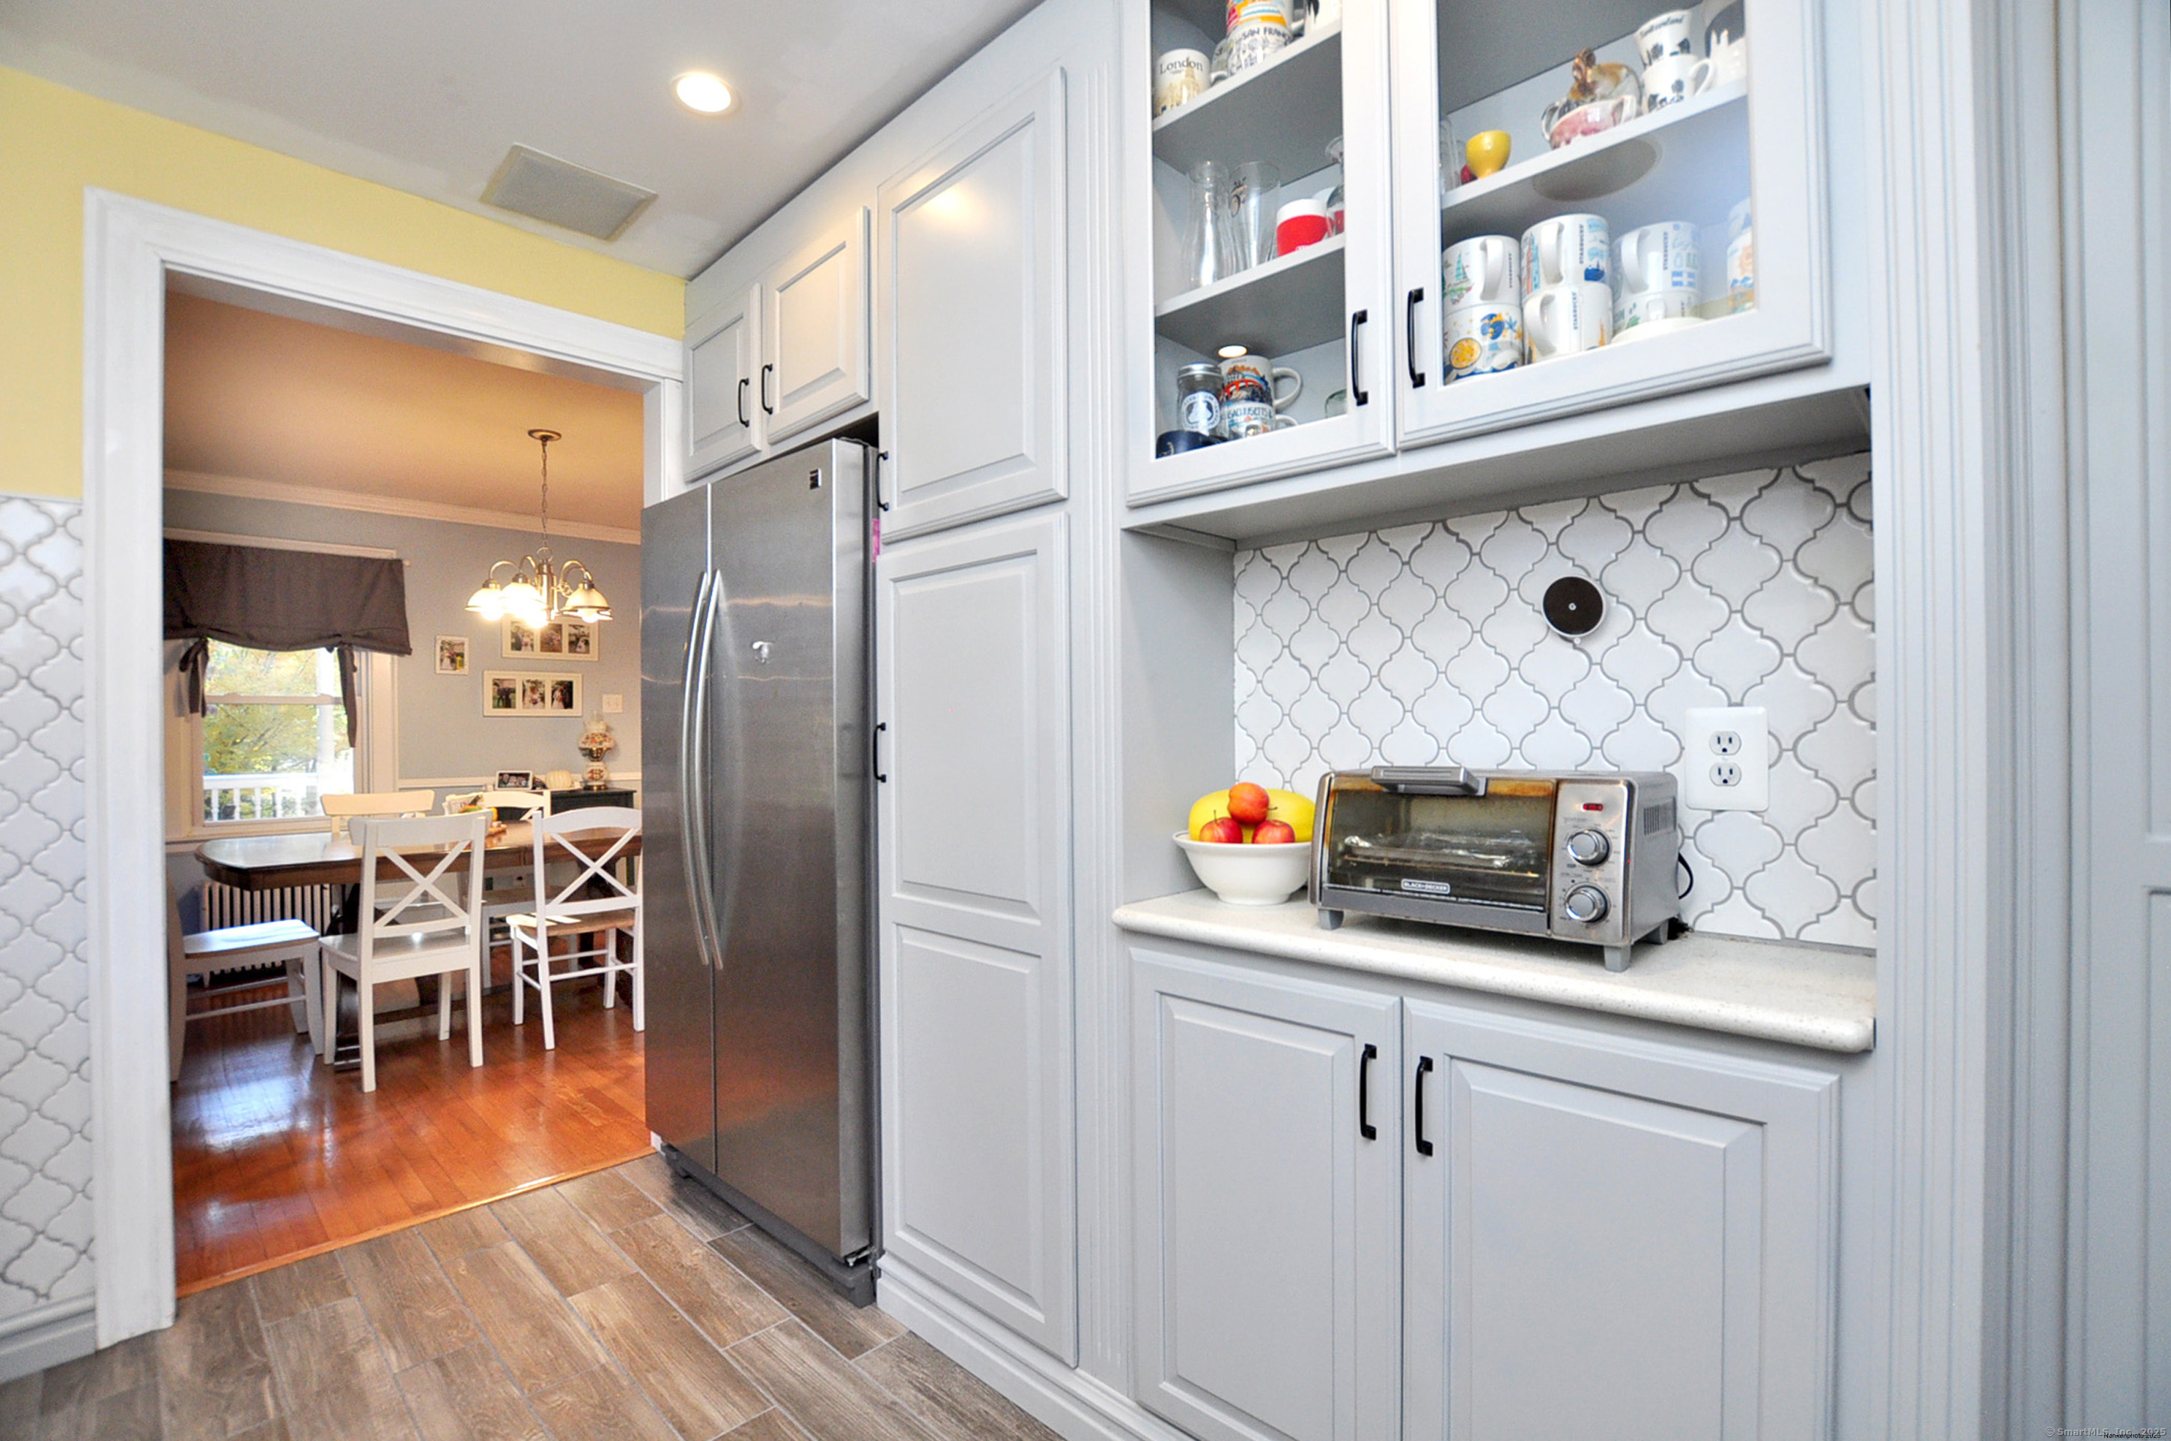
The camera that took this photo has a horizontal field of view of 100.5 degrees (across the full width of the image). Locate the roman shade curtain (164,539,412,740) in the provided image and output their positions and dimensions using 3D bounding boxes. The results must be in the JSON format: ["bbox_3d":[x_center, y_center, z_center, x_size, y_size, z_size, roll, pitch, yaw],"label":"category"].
[{"bbox_3d":[-4.148,-0.381,4.648,1.070,0.980,0.120,0,0,-42],"label":"roman shade curtain"}]

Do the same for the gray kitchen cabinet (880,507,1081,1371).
[{"bbox_3d":[-0.047,0.370,1.866,0.560,1.450,0.500,0,0,42],"label":"gray kitchen cabinet"}]

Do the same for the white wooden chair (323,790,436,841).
[{"bbox_3d":[-3.065,0.781,3.939,0.430,0.910,0.500,0,0,-41],"label":"white wooden chair"}]

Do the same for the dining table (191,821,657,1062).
[{"bbox_3d":[-2.409,0.847,3.736,1.850,0.760,1.050,0,0,-41],"label":"dining table"}]

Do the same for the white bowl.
[{"bbox_3d":[0.278,0.243,1.490,0.255,0.102,0.255,0,0,0],"label":"white bowl"}]

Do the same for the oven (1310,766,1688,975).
[{"bbox_3d":[0.541,0.184,1.227,0.395,0.216,0.265,0,0,41],"label":"oven"}]

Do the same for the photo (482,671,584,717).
[{"bbox_3d":[-3.325,-0.156,5.461,0.520,0.270,0.025,0,0,-42],"label":"photo"}]

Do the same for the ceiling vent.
[{"bbox_3d":[-1.217,-1.228,2.128,0.290,0.025,0.300,0,0,-43],"label":"ceiling vent"}]

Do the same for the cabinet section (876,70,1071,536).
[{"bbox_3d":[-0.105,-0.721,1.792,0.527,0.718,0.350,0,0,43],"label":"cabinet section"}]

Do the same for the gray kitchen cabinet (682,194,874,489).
[{"bbox_3d":[-0.583,-0.866,2.346,0.870,0.450,0.500,0,0,42],"label":"gray kitchen cabinet"}]

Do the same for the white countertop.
[{"bbox_3d":[0.515,0.311,1.278,0.910,0.040,0.320,0,0,41],"label":"white countertop"}]

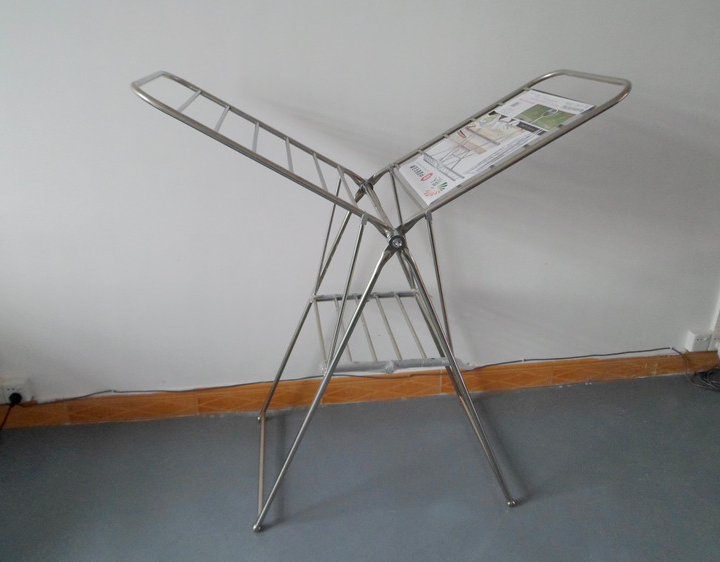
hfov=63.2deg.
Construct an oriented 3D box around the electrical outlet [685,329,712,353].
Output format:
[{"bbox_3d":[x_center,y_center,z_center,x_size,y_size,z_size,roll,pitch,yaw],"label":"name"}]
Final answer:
[{"bbox_3d":[1.617,0.287,2.790,0.087,0.087,0.043,-3,23,-8],"label":"electrical outlet"}]

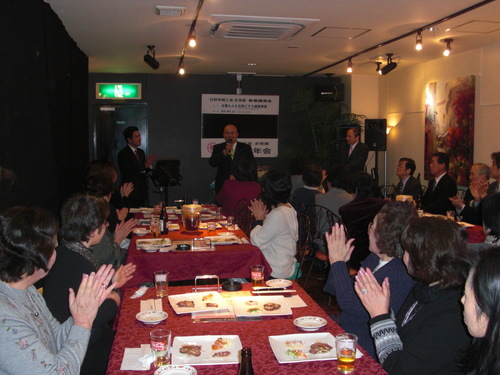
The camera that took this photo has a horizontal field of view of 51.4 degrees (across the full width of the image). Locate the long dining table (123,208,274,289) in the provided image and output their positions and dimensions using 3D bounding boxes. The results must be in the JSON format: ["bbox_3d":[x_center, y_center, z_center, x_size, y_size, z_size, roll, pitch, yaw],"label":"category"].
[{"bbox_3d":[-0.639,0.703,5.068,1.050,0.720,2.400,-1,6,-10],"label":"long dining table"}]

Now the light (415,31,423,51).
[{"bbox_3d":[1.608,-1.390,4.940,0.060,0.180,0.065,-1,5,-10],"label":"light"}]

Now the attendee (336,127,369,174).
[{"bbox_3d":[1.375,0.028,7.087,0.330,1.666,0.460,-5,8,-41],"label":"attendee"}]

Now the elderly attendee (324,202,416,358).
[{"bbox_3d":[0.602,0.699,2.572,0.640,1.262,0.490,1,6,5],"label":"elderly attendee"}]

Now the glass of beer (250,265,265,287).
[{"bbox_3d":[0.042,0.494,2.924,0.073,0.109,0.073,0,5,0],"label":"glass of beer"}]

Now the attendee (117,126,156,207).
[{"bbox_3d":[-1.405,0.073,6.513,0.420,1.663,0.480,5,7,36],"label":"attendee"}]

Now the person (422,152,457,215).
[{"bbox_3d":[1.877,0.333,5.586,0.720,1.370,0.460,-1,5,-13],"label":"person"}]

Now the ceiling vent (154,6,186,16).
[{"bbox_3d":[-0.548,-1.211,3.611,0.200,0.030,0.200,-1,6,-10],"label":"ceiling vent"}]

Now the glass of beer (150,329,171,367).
[{"bbox_3d":[-0.323,0.585,1.895,0.073,0.116,0.073,0,5,0],"label":"glass of beer"}]

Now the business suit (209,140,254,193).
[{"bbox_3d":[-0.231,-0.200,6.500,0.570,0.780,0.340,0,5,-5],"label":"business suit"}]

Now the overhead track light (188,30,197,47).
[{"bbox_3d":[-0.443,-1.152,4.020,0.060,0.125,0.060,-1,6,-10],"label":"overhead track light"}]

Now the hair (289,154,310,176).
[{"bbox_3d":[0.543,-0.236,5.700,0.190,0.220,0.210,-2,6,-24],"label":"hair"}]

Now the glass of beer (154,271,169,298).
[{"bbox_3d":[-0.460,0.509,2.709,0.073,0.119,0.073,0,5,0],"label":"glass of beer"}]

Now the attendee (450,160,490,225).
[{"bbox_3d":[2.067,0.404,5.140,0.720,1.310,0.470,-1,5,-13],"label":"attendee"}]

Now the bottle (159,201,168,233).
[{"bbox_3d":[-0.747,0.263,4.496,0.075,0.282,0.075,0,5,0],"label":"bottle"}]

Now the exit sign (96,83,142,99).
[{"bbox_3d":[-1.811,-1.329,7.200,0.620,0.210,0.080,-1,6,-10],"label":"exit sign"}]

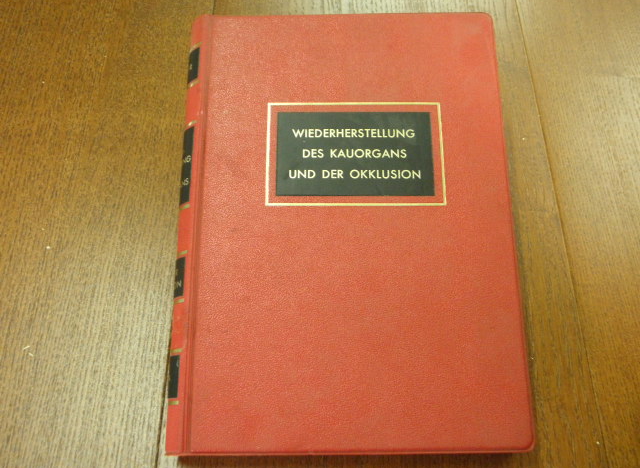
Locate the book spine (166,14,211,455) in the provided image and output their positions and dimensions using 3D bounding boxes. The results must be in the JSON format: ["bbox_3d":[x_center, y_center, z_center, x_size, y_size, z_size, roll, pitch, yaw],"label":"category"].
[{"bbox_3d":[-0.072,-0.006,0.361,0.016,0.042,0.250,0,74,0],"label":"book spine"}]

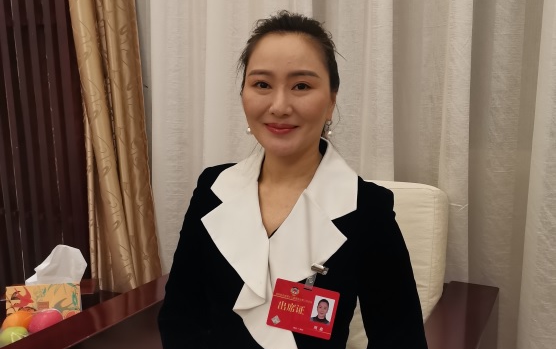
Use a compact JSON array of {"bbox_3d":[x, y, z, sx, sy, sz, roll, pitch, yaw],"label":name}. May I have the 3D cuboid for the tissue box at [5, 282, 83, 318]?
[{"bbox_3d":[-0.582,0.318,1.406,0.174,0.100,0.100,-2,3,-14],"label":"tissue box"}]

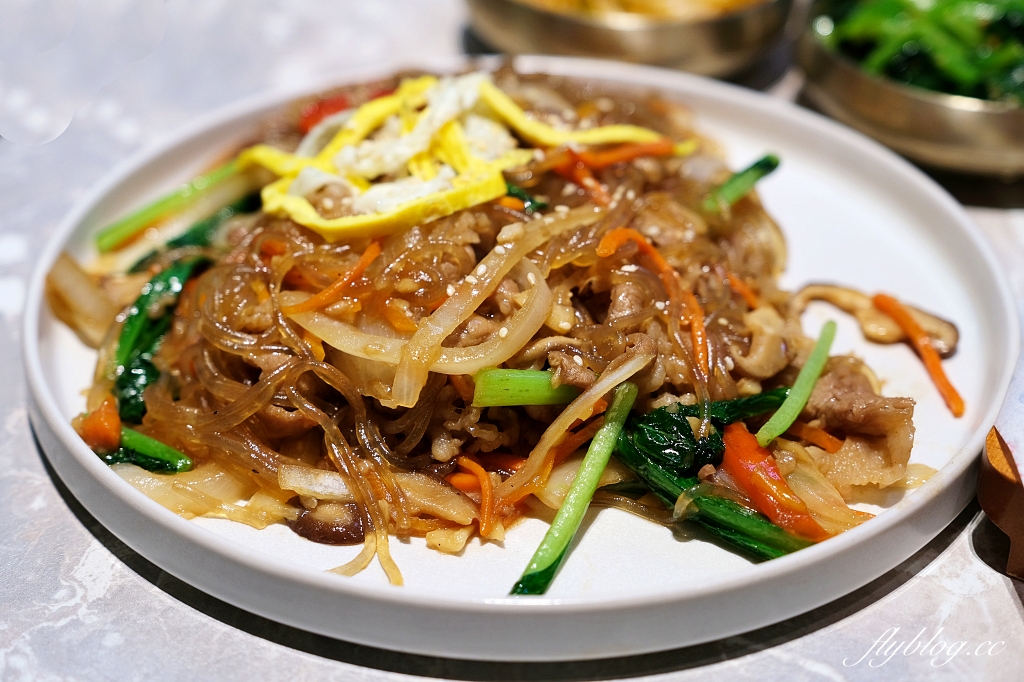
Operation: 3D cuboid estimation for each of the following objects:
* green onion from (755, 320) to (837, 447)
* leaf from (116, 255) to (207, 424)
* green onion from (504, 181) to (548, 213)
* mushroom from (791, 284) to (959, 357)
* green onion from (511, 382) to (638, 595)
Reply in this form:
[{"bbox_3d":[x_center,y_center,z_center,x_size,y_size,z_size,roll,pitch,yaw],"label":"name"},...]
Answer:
[{"bbox_3d":[0.069,0.010,0.393,0.006,0.005,0.042,19,48,25],"label":"green onion"},{"bbox_3d":[-0.089,-0.001,0.413,0.015,0.011,0.050,5,48,8],"label":"leaf"},{"bbox_3d":[0.003,-0.038,0.428,0.014,0.005,0.006,26,42,18],"label":"green onion"},{"bbox_3d":[0.097,-0.006,0.436,0.043,0.009,0.017,18,40,24],"label":"mushroom"},{"bbox_3d":[0.016,0.033,0.371,0.007,0.006,0.059,15,54,20],"label":"green onion"}]

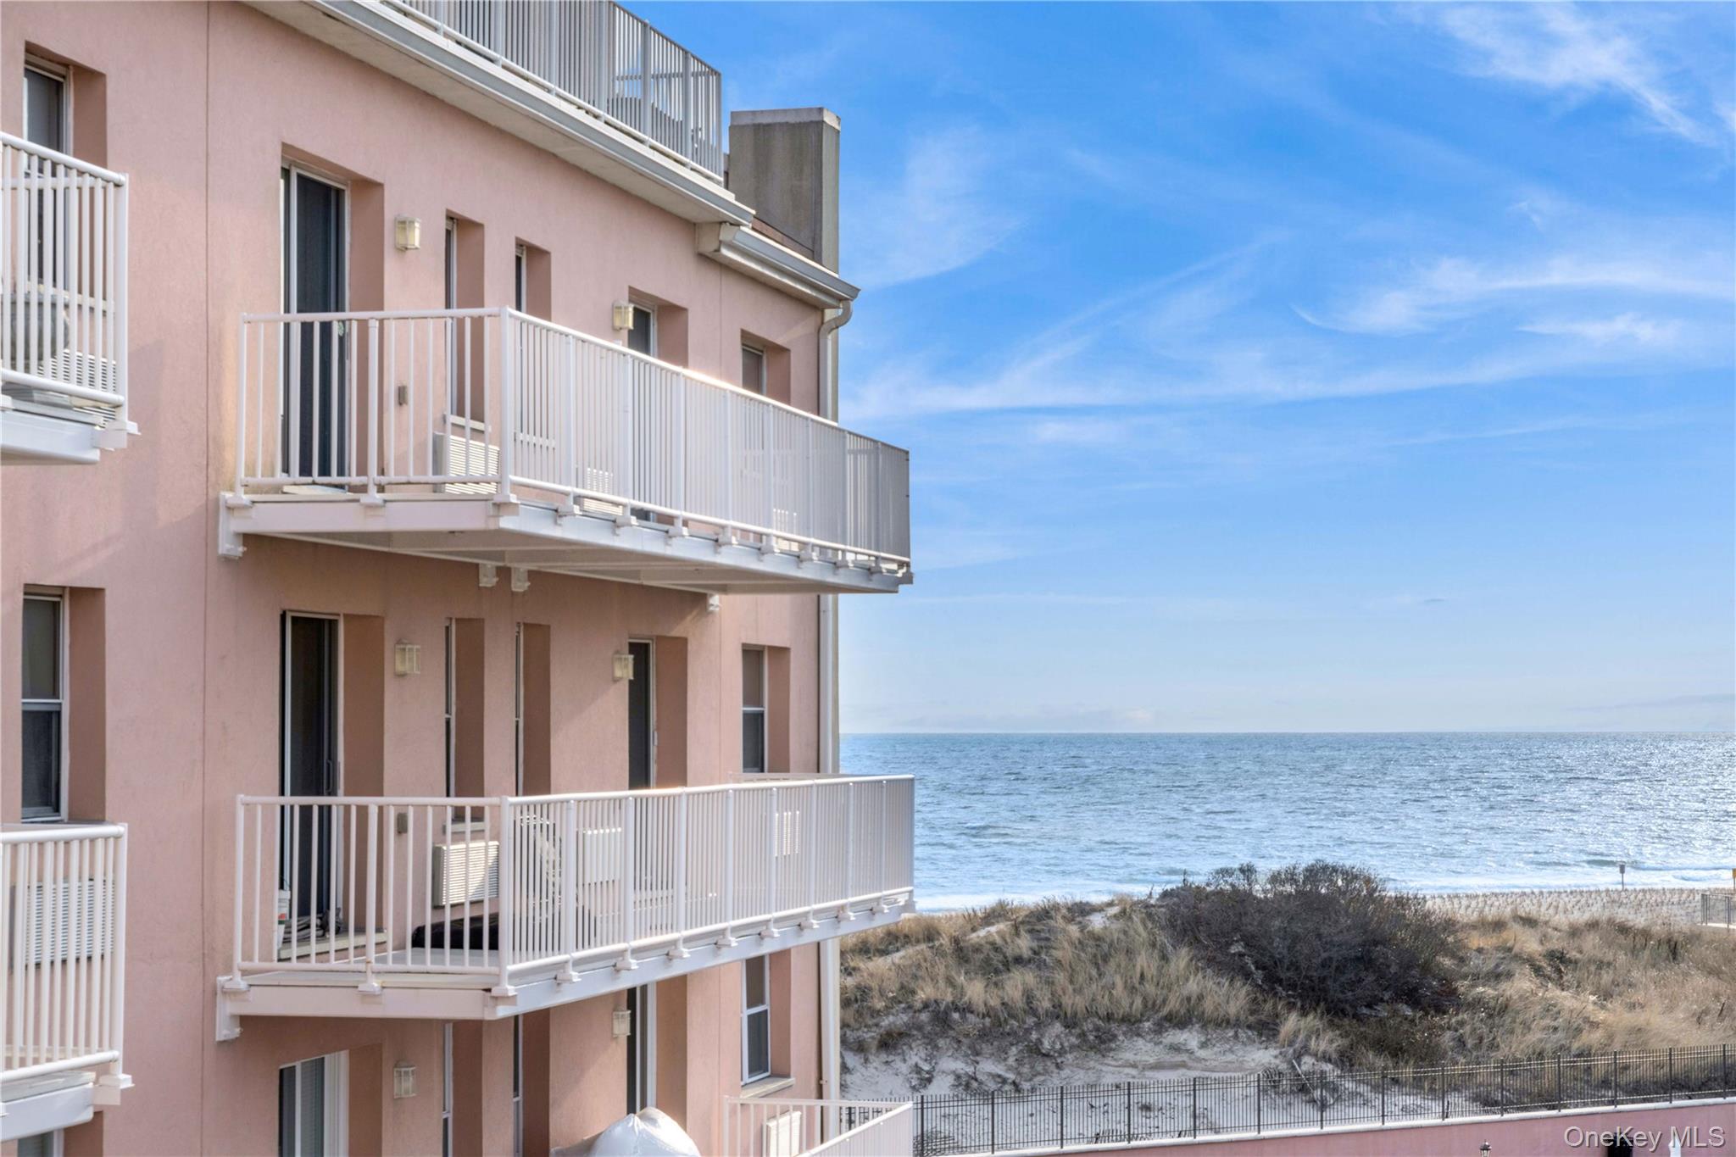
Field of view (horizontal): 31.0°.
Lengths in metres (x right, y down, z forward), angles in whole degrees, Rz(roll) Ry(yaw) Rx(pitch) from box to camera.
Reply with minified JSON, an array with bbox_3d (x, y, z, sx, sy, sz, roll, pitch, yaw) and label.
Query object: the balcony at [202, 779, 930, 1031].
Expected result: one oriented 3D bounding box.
[{"bbox_3d":[-1.642,2.135,22.199,1.770,1.370,9.460,-1,-3,15],"label":"balcony"}]

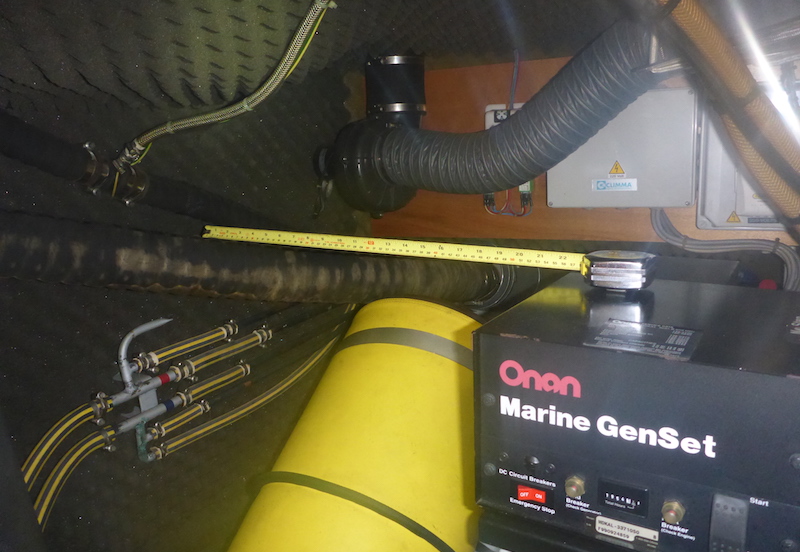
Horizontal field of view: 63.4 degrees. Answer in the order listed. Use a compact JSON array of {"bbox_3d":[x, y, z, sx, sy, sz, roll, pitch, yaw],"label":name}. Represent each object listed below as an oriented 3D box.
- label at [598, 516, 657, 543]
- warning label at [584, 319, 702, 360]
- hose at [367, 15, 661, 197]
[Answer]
[{"bbox_3d":[0.175,0.198,0.500,0.047,0.015,0.001,5,14,32],"label":"label"},{"bbox_3d":[0.192,0.048,0.507,0.076,0.001,0.079,5,14,32],"label":"warning label"},{"bbox_3d":[0.167,-0.251,1.025,0.475,0.243,0.140,5,14,32],"label":"hose"}]

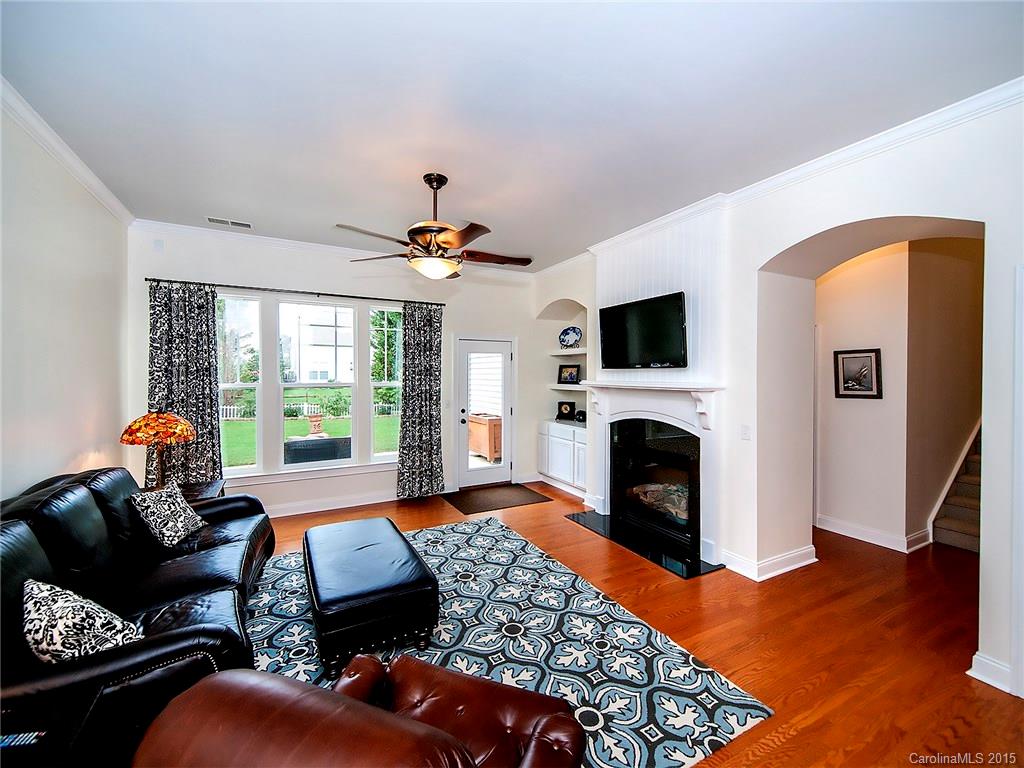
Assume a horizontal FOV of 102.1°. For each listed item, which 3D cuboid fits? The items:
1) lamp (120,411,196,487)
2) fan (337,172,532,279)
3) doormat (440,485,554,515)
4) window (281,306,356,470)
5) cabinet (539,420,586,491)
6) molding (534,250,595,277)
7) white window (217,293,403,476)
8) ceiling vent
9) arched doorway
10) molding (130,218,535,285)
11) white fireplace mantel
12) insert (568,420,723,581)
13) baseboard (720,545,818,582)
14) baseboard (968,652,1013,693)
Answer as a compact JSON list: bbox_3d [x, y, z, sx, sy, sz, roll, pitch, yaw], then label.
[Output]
[{"bbox_3d":[-2.860,0.554,3.345,0.474,0.655,0.474,-1,2,-29],"label":"lamp"},{"bbox_3d":[-0.559,-1.161,3.031,1.450,0.750,1.430,-1,1,-28],"label":"fan"},{"bbox_3d":[-0.203,1.453,5.308,1.170,0.015,0.870,-1,1,-28],"label":"doormat"},{"bbox_3d":[-2.236,0.011,4.801,0.782,1.848,0.080,-1,2,-29],"label":"window"},{"bbox_3d":[0.905,0.932,5.759,0.580,0.785,1.320,-1,2,-29],"label":"cabinet"},{"bbox_3d":[0.643,-1.532,5.520,0.100,0.102,1.400,-1,2,-29],"label":"molding"},{"bbox_3d":[-2.278,0.015,4.882,2.050,2.020,0.100,-1,1,-28],"label":"white window"},{"bbox_3d":[-2.797,-1.594,4.113,0.380,0.025,0.170,-1,1,-28],"label":"ceiling vent"},{"bbox_3d":[2.455,0.248,2.768,0.800,2.480,1.137,-1,1,-28],"label":"arched doorway"},{"bbox_3d":[-1.619,-1.525,5.005,4.590,0.102,0.090,-1,2,-29],"label":"molding"},{"bbox_3d":[1.258,0.180,4.004,0.220,0.385,1.650,-1,2,-29],"label":"white fireplace mantel"},{"bbox_3d":[1.195,0.927,4.024,0.507,1.140,1.610,-1,2,-29],"label":"insert"},{"bbox_3d":[2.119,1.405,3.402,0.820,0.150,0.290,-1,1,-28],"label":"baseboard"},{"bbox_3d":[2.379,1.430,2.064,0.035,0.135,0.160,-1,1,-28],"label":"baseboard"}]

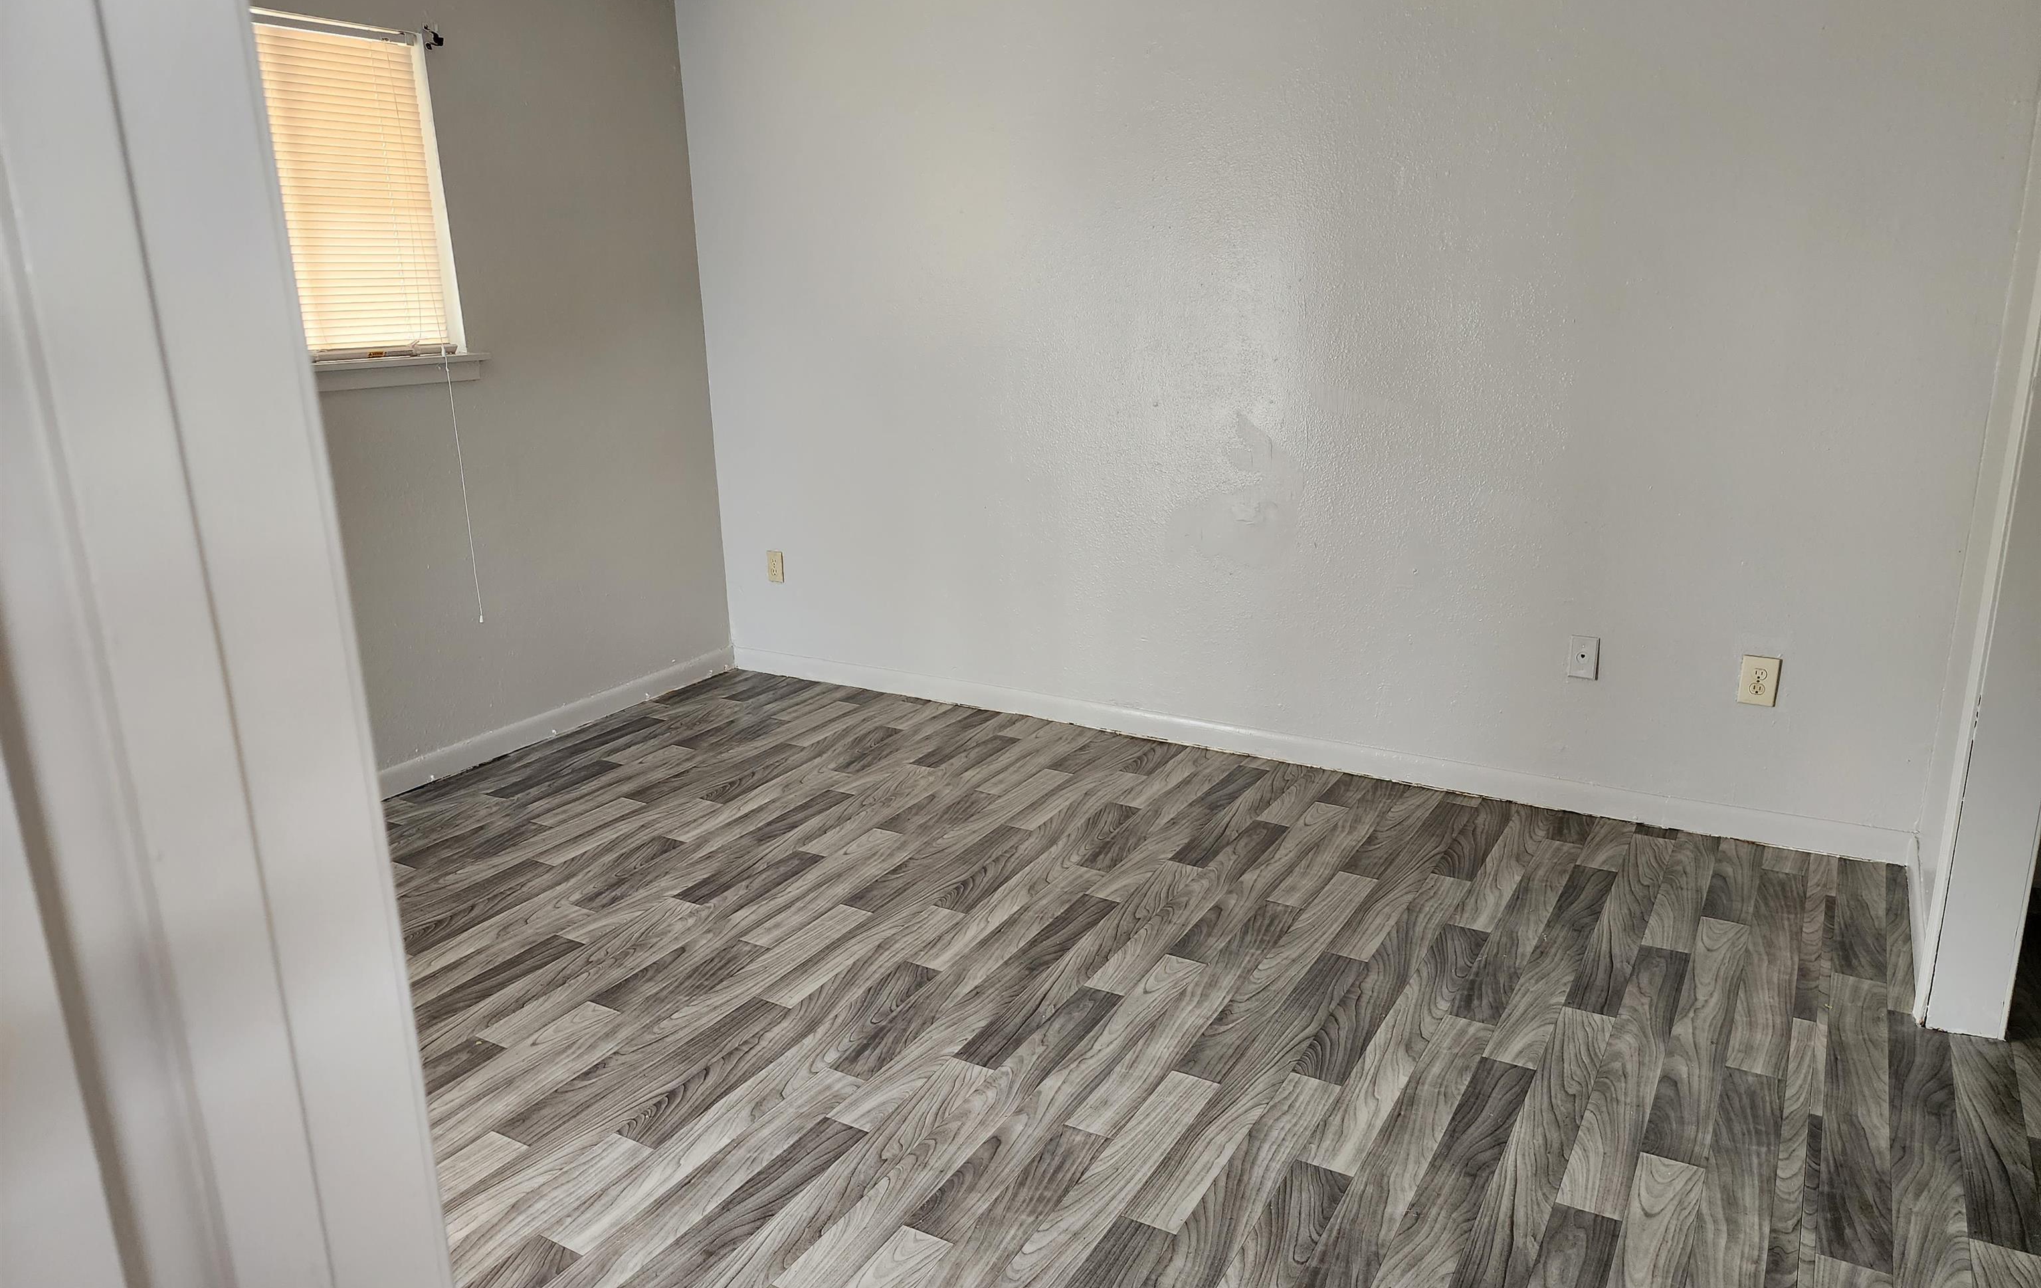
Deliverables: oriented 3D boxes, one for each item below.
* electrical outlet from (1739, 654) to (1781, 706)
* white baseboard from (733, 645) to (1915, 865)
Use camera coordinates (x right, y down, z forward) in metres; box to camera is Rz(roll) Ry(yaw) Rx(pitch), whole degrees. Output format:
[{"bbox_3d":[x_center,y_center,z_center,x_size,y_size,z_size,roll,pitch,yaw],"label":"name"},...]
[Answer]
[{"bbox_3d":[1.847,0.093,3.394,0.076,0.124,0.010,8,18,29],"label":"electrical outlet"},{"bbox_3d":[0.540,0.279,4.247,3.800,0.086,0.016,8,18,29],"label":"white baseboard"}]

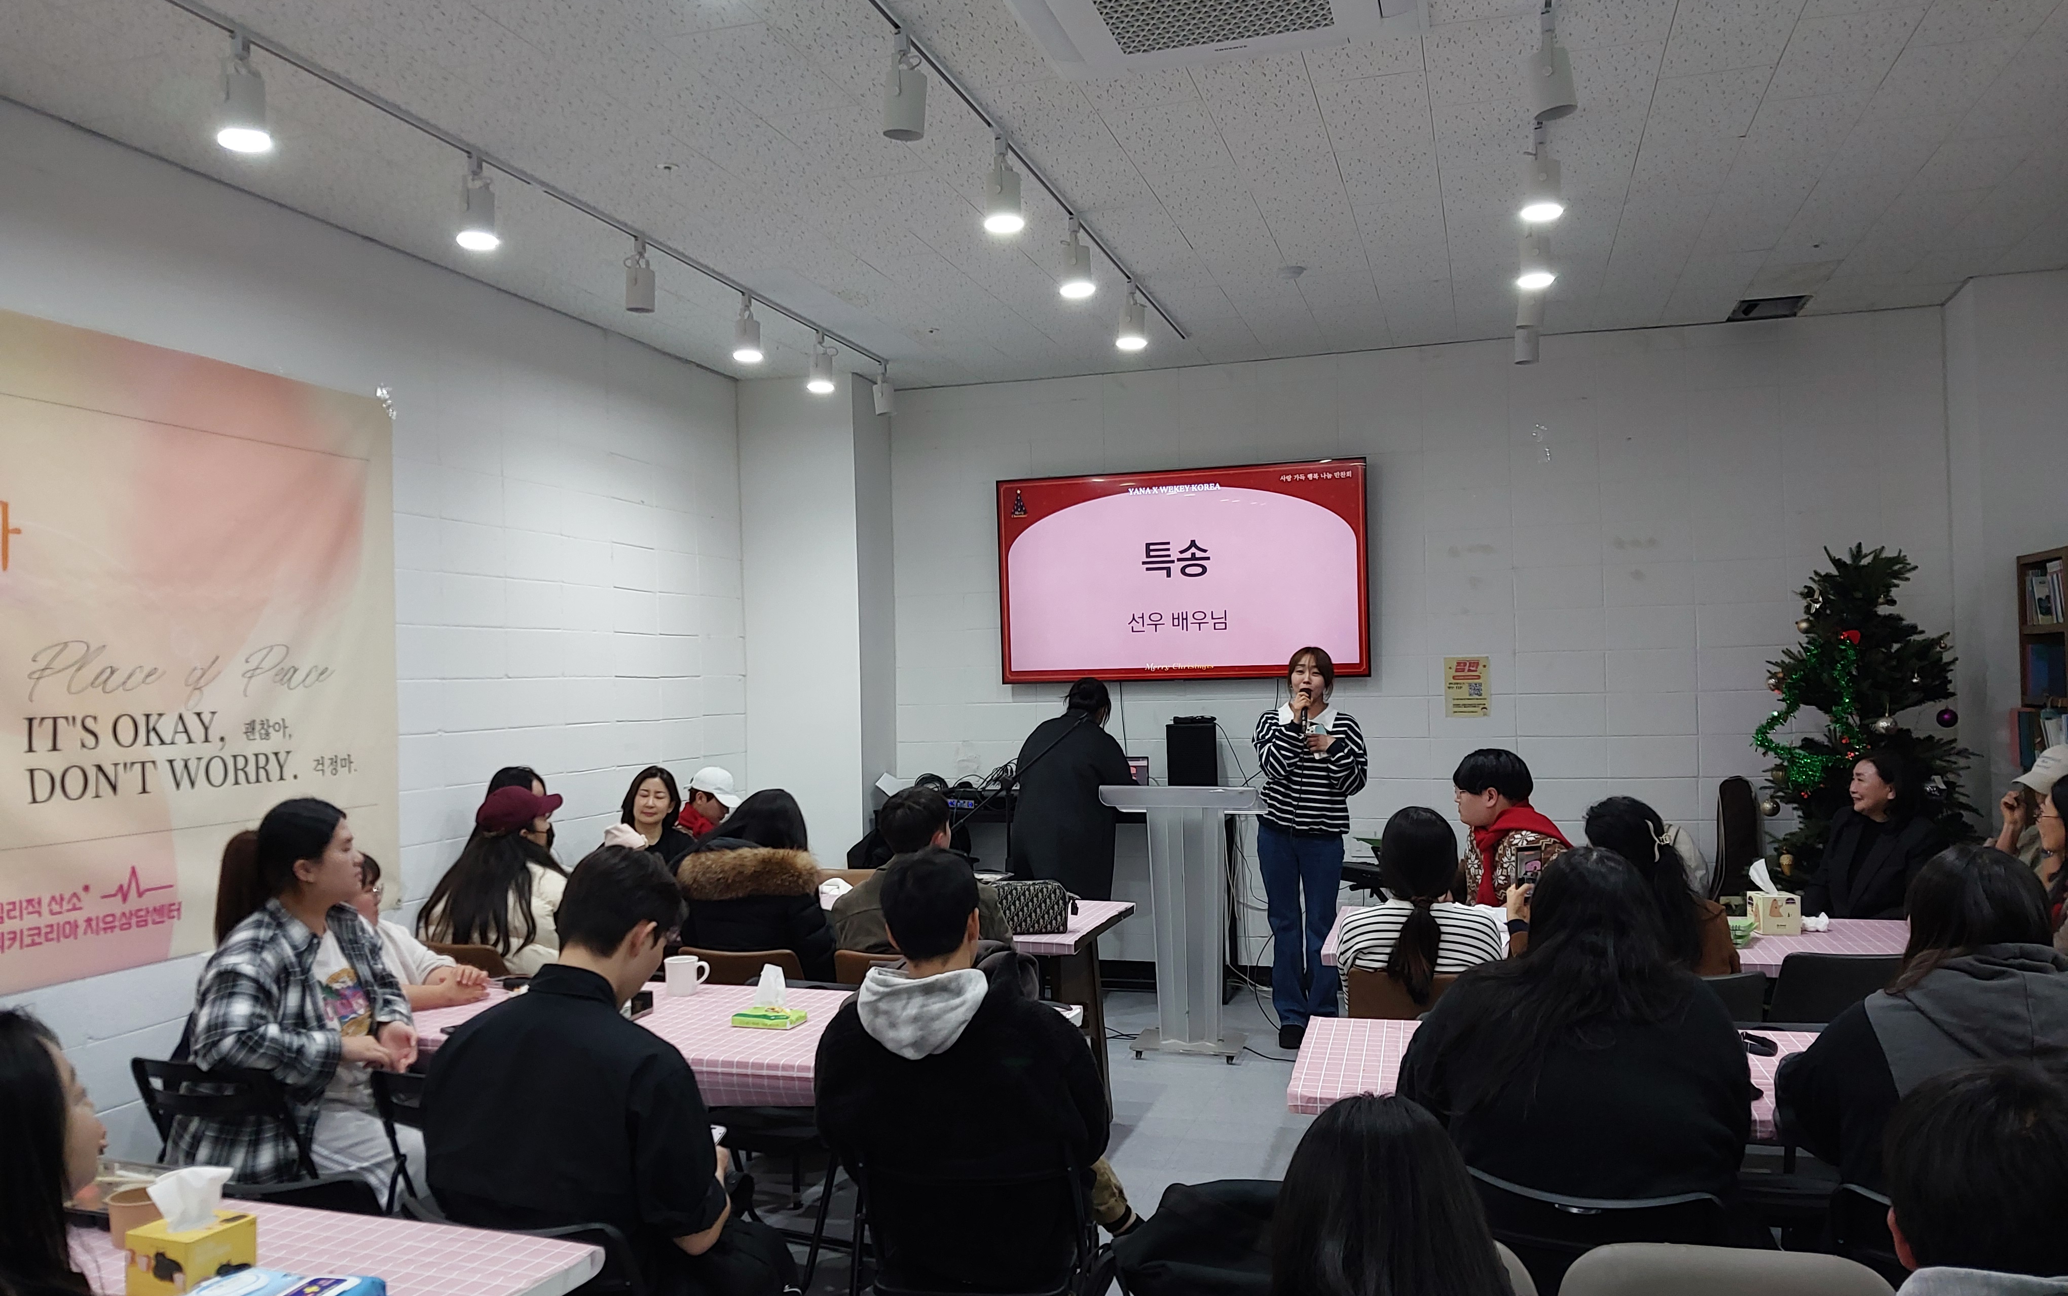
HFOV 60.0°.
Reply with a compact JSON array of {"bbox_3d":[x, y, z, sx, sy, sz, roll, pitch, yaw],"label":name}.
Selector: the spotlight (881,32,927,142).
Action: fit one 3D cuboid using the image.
[{"bbox_3d":[-0.306,-1.327,4.230,0.100,0.245,0.100,-1,-1,0],"label":"spotlight"}]

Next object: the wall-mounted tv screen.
[{"bbox_3d":[0.727,-0.365,8.997,1.905,1.080,0.065,-2,3,19],"label":"wall-mounted tv screen"}]

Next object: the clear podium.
[{"bbox_3d":[0.634,1.141,7.520,0.650,1.120,0.410,-2,-1,16],"label":"clear podium"}]

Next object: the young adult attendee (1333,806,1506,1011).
[{"bbox_3d":[1.050,1.033,4.860,0.480,1.220,0.720,-2,-1,9],"label":"young adult attendee"}]

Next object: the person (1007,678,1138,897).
[{"bbox_3d":[0.158,0.923,8.150,0.520,1.560,0.550,-2,-1,27],"label":"person"}]

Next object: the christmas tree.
[{"bbox_3d":[3.409,0.589,7.350,1.000,2.040,1.000,-2,-1,19],"label":"christmas tree"}]

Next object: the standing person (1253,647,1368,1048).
[{"bbox_3d":[1.195,0.861,7.730,0.480,1.700,0.380,-1,-1,12],"label":"standing person"}]

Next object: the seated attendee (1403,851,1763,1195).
[{"bbox_3d":[0.940,0.990,3.120,0.560,1.290,0.800,-2,-1,18],"label":"seated attendee"}]

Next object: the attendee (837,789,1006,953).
[{"bbox_3d":[-0.210,1.053,5.520,0.530,1.300,0.800,-2,-1,18],"label":"attendee"}]

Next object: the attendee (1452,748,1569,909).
[{"bbox_3d":[1.572,0.974,5.920,0.720,1.300,0.560,0,-2,-44],"label":"attendee"}]

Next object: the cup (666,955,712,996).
[{"bbox_3d":[-0.949,0.902,4.920,0.120,0.098,0.088,-1,-1,8],"label":"cup"}]

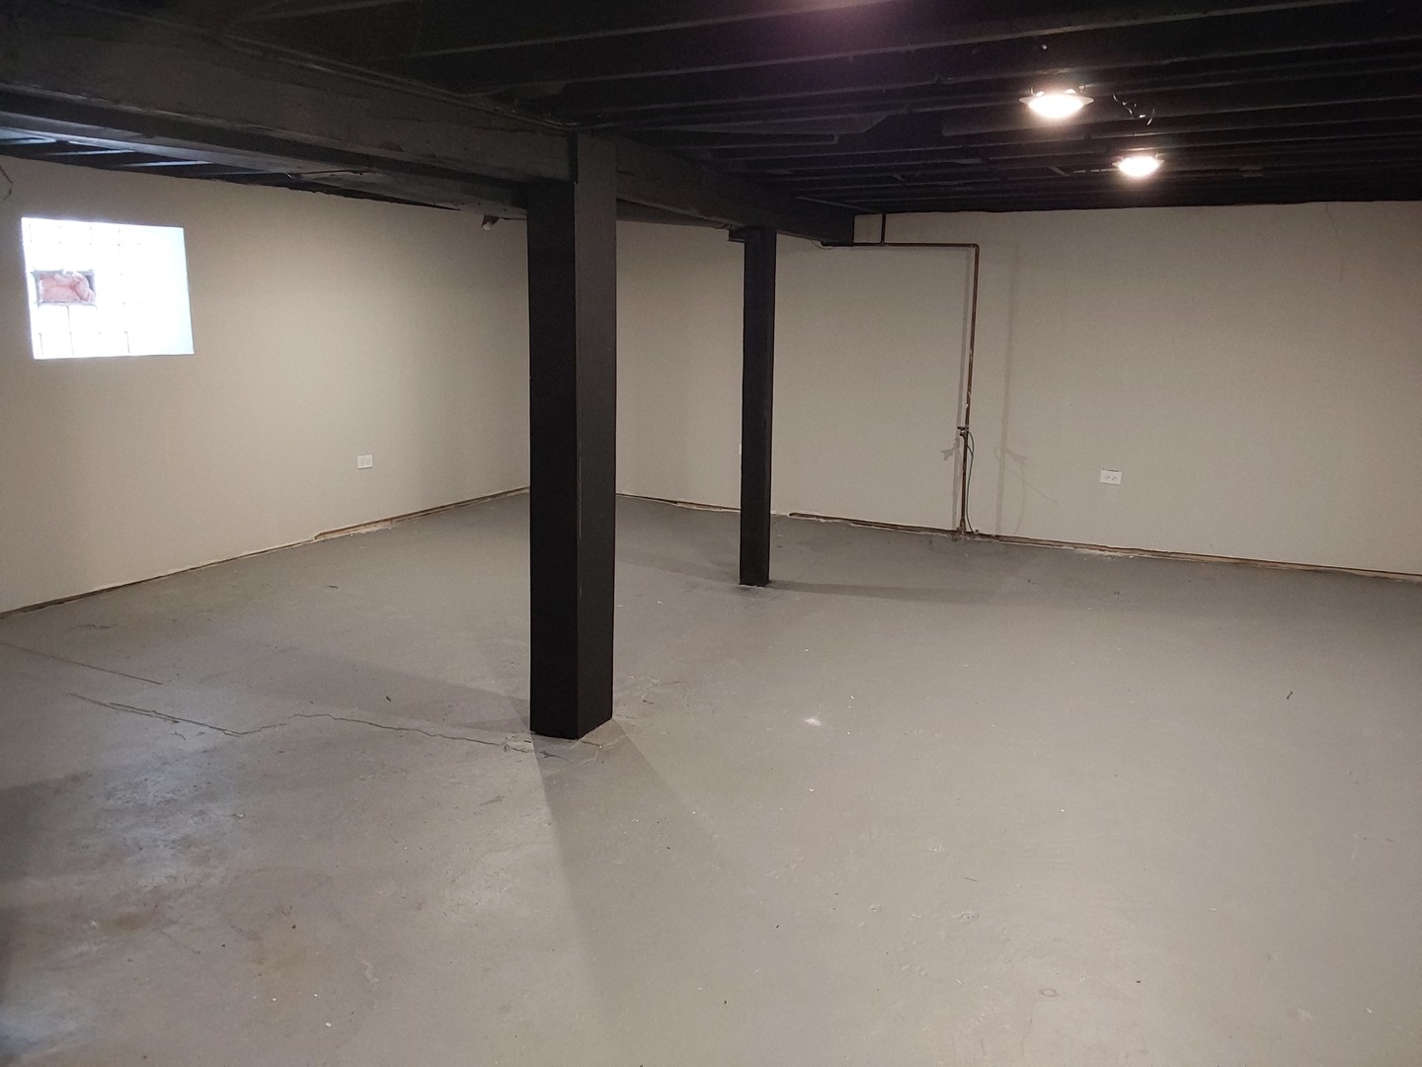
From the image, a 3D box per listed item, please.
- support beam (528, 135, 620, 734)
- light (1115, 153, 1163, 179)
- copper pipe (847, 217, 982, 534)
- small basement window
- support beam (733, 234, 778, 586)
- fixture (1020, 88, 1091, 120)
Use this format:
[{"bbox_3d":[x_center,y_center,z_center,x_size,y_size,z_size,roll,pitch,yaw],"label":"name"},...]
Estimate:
[{"bbox_3d":[-0.467,-0.280,3.728,0.203,1.900,0.207,6,13,25],"label":"support beam"},{"bbox_3d":[1.570,-1.350,4.216,0.200,0.080,0.200,6,13,25],"label":"light"},{"bbox_3d":[1.209,-0.991,7.197,0.860,1.930,0.060,6,13,25],"label":"copper pipe"},{"bbox_3d":[-2.886,-1.162,5.500,0.120,0.622,0.845,6,13,25],"label":"small basement window"},{"bbox_3d":[0.248,-0.615,5.757,0.140,1.775,0.115,5,12,21],"label":"support beam"},{"bbox_3d":[0.896,-1.111,2.978,0.200,0.080,0.200,6,13,25],"label":"fixture"}]

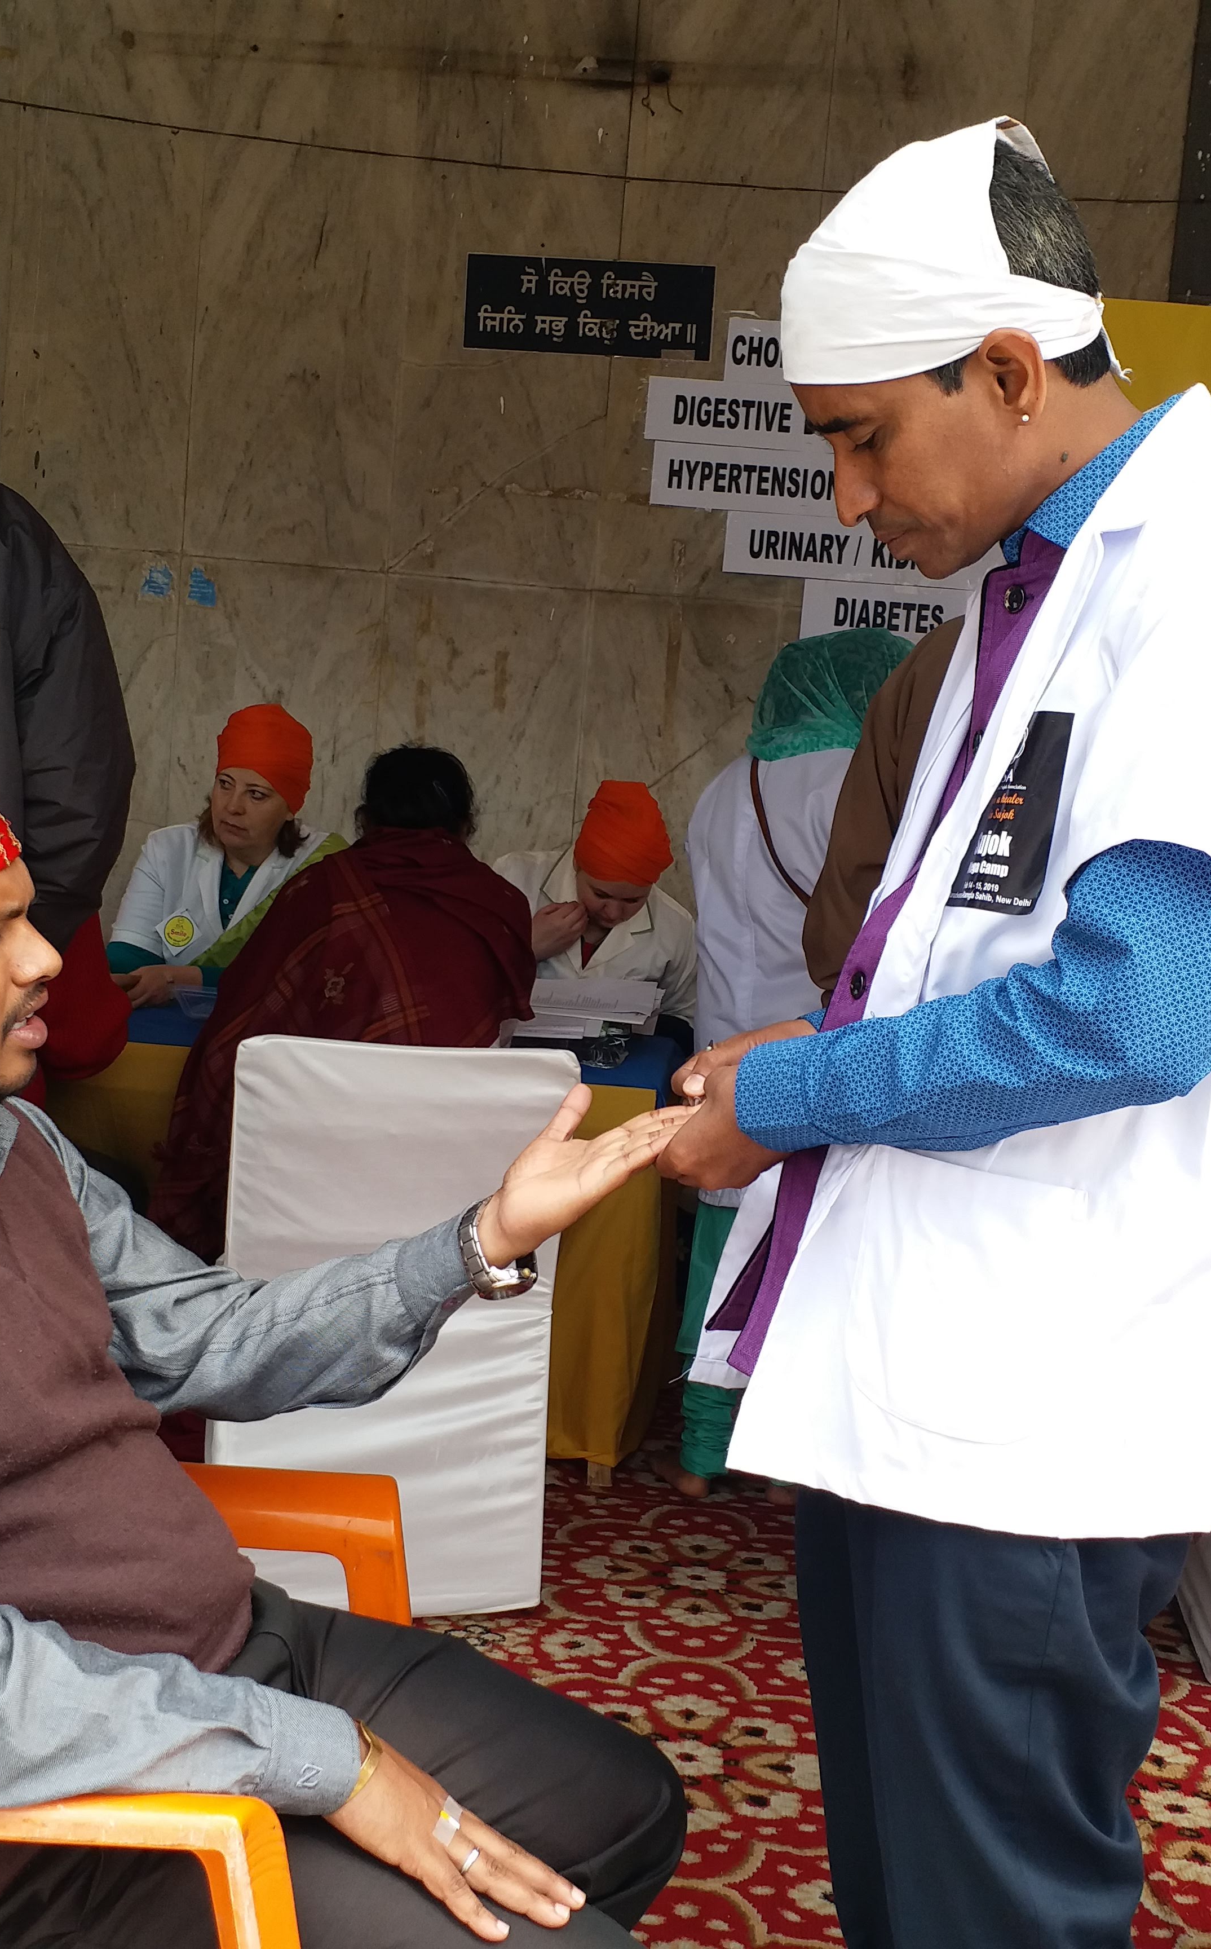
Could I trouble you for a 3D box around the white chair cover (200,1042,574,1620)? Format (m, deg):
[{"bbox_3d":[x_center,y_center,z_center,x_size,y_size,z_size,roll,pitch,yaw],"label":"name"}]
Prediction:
[{"bbox_3d":[-0.336,0.508,3.190,0.490,0.840,0.580,4,5,-6],"label":"white chair cover"}]

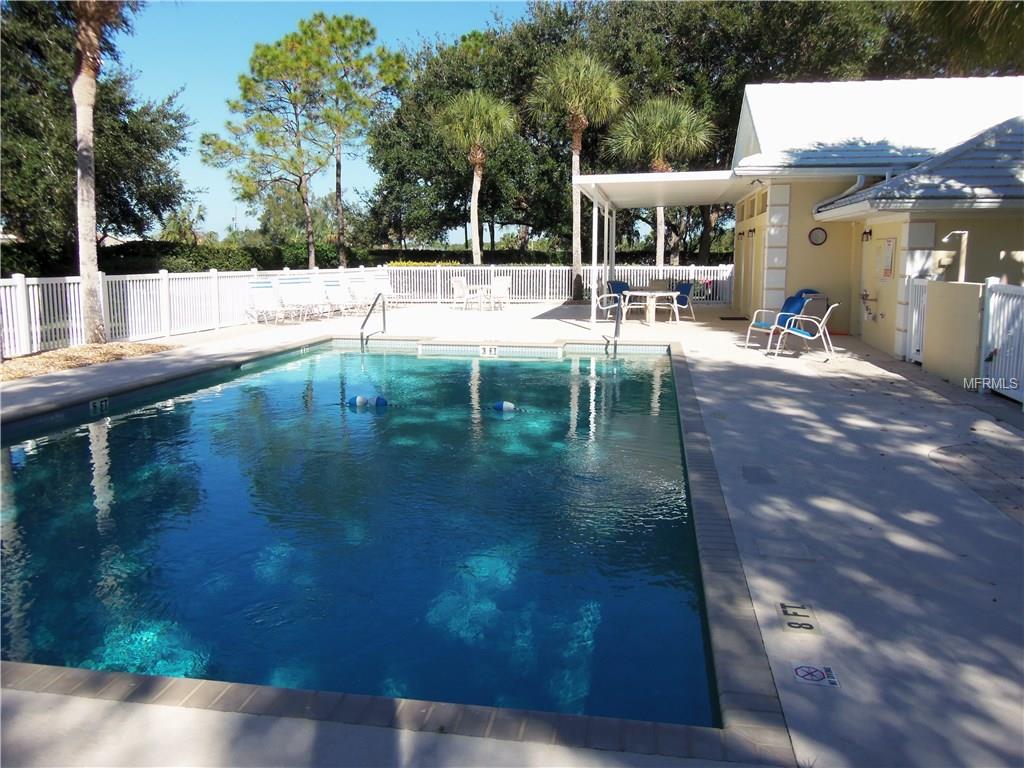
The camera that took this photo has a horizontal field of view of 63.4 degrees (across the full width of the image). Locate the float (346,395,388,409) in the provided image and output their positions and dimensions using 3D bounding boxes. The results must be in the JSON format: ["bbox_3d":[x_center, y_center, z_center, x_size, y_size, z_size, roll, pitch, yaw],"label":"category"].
[{"bbox_3d":[-1.716,0.221,9.867,0.460,0.140,0.140,1,9,8],"label":"float"}]

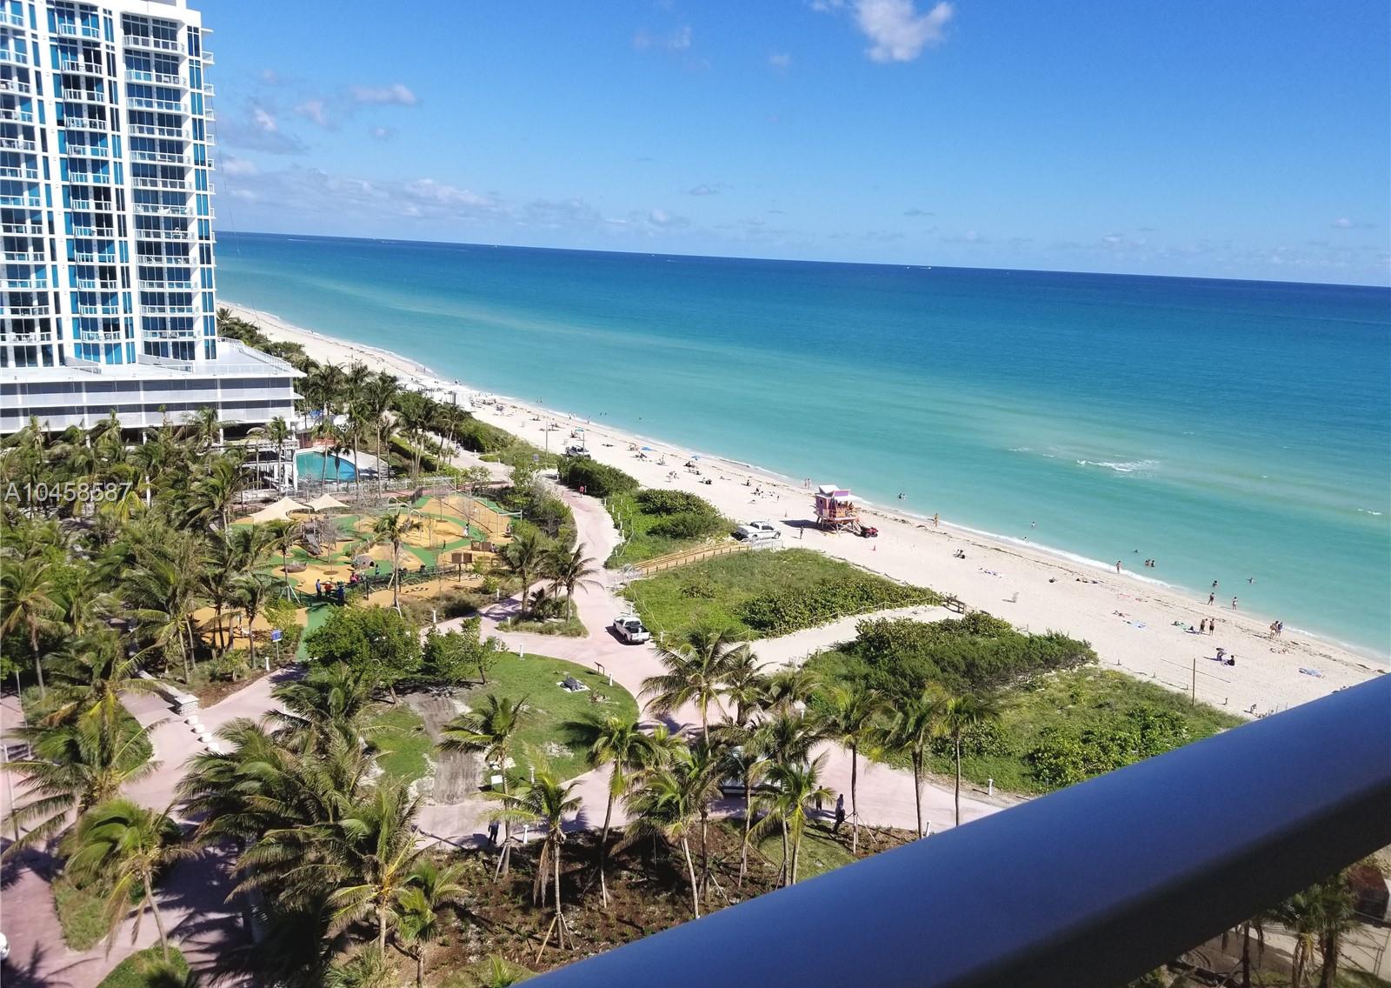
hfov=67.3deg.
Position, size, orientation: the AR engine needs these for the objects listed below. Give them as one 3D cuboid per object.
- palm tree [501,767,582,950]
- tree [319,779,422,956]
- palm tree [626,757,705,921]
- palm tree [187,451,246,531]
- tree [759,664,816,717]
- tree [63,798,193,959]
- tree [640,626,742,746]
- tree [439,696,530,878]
[{"bbox_3d":[-7.336,17.341,49.503,4.030,9.270,4.030,3,13,0],"label":"palm tree"},{"bbox_3d":[-15.200,18.180,49.160,4.910,8.990,4.910,-1,14,-18],"label":"tree"},{"bbox_3d":[-1.257,17.472,52.924,4.580,8.970,4.350,3,13,-1],"label":"palm tree"},{"bbox_3d":[-46.748,2.126,102.534,6.370,11.430,6.370,3,13,0],"label":"palm tree"},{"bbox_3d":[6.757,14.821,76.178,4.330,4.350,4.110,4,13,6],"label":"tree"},{"bbox_3d":[-26.190,18.100,48.750,6.100,8.310,6.100,-5,15,-30],"label":"tree"},{"bbox_3d":[-0.245,13.584,66.187,6.710,9.700,6.710,3,13,0],"label":"tree"},{"bbox_3d":[-11.175,15.723,55.520,4.720,10.290,4.490,0,13,-11],"label":"tree"}]

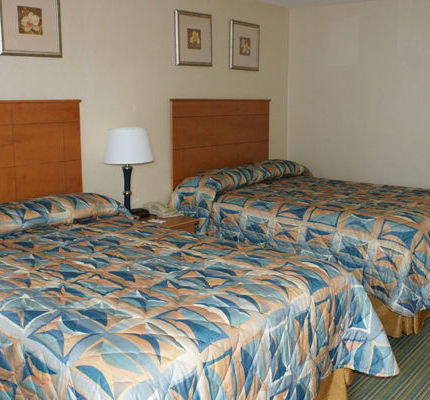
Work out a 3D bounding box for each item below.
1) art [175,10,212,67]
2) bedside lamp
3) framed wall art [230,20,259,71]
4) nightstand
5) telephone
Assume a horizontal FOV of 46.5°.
[{"bbox_3d":[-0.163,-1.387,4.318,0.030,0.463,0.448,10,15,41],"label":"art"},{"bbox_3d":[-0.622,-0.168,3.677,0.358,0.723,0.358,0,11,0],"label":"bedside lamp"},{"bbox_3d":[0.308,-1.484,4.838,0.030,0.463,0.448,10,15,41],"label":"framed wall art"},{"bbox_3d":[-0.526,0.449,3.860,0.496,0.569,0.628,10,15,41],"label":"nightstand"},{"bbox_3d":[-0.422,0.075,4.051,0.212,0.095,0.219,-7,13,-32],"label":"telephone"}]

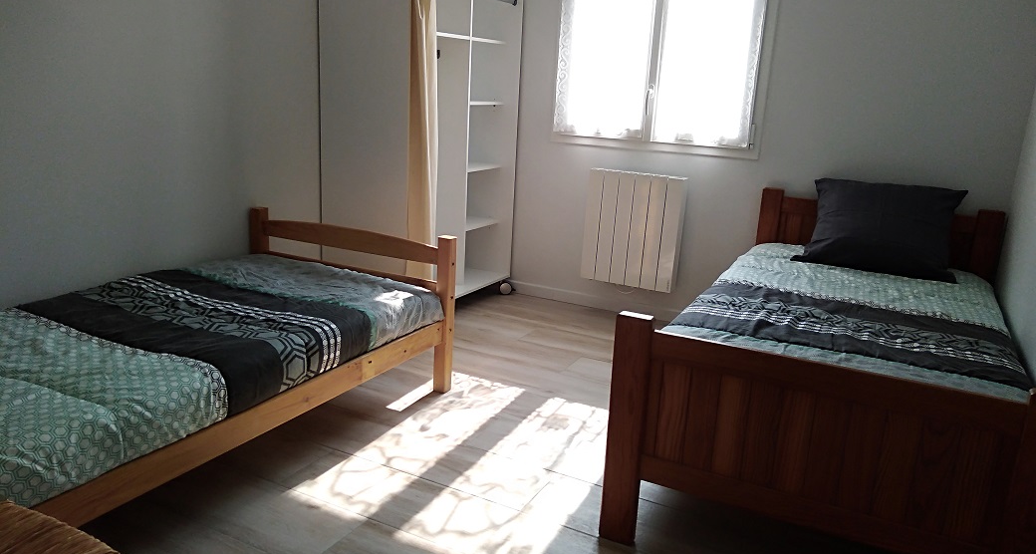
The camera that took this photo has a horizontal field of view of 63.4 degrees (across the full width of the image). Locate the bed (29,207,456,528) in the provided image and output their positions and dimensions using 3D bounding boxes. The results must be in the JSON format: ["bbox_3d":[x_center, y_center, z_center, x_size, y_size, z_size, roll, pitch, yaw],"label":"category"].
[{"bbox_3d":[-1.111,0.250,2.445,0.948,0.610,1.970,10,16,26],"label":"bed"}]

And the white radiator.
[{"bbox_3d":[0.564,-0.232,4.090,0.463,0.546,0.087,10,16,26],"label":"white radiator"}]

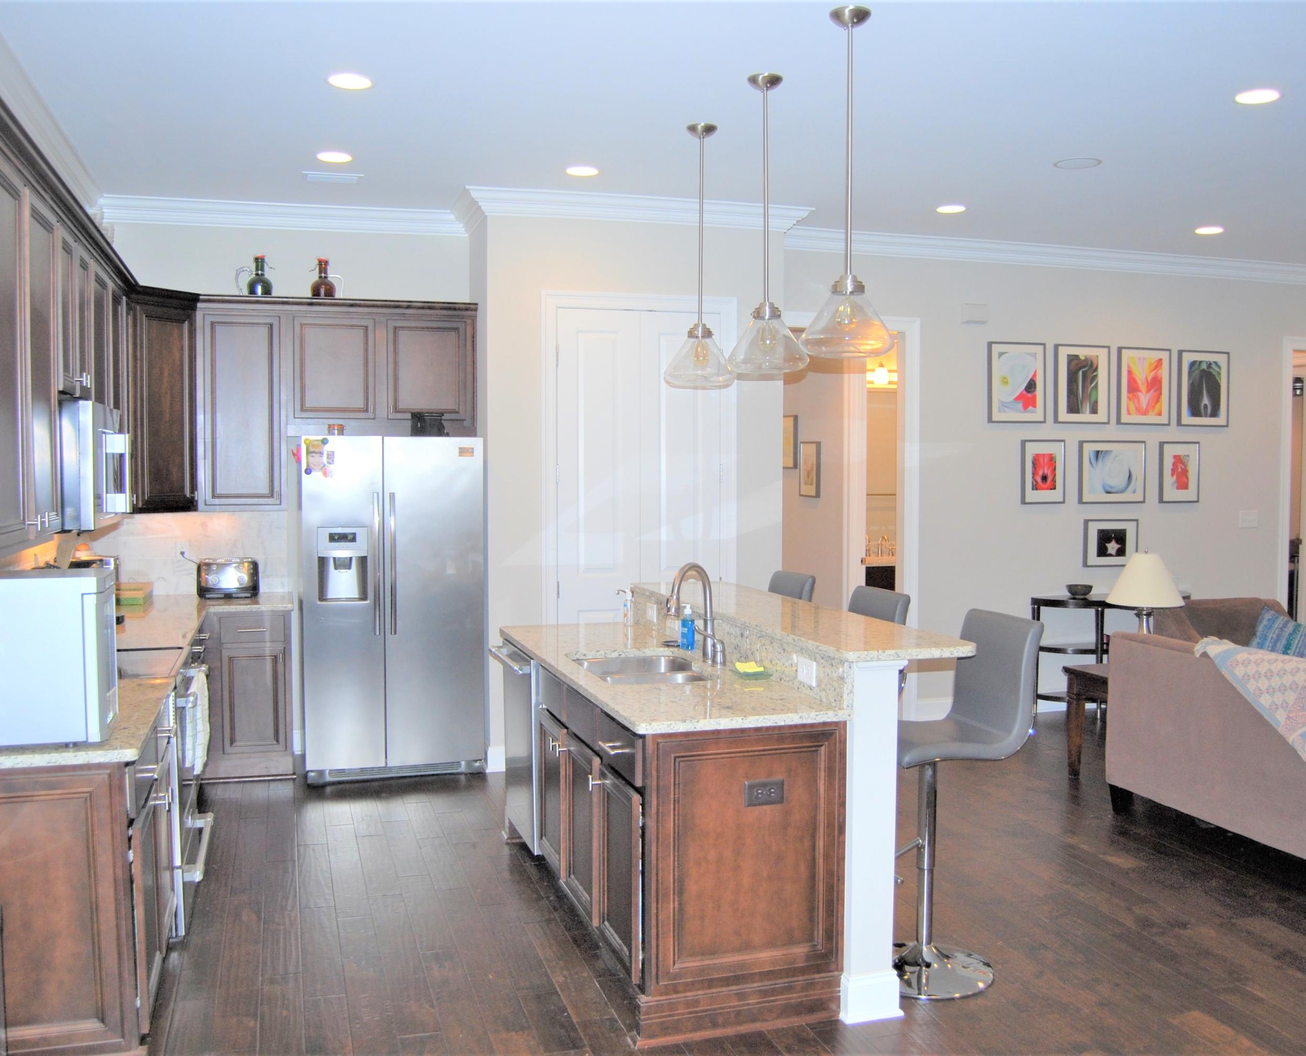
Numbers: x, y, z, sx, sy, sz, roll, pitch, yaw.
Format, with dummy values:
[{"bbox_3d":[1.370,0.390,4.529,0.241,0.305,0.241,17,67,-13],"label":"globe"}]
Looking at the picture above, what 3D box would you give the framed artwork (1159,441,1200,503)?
[{"bbox_3d":[3.605,-0.377,8.102,0.318,0.416,0.032,-1,3,-18],"label":"framed artwork"}]

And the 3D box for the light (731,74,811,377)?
[{"bbox_3d":[0.427,-1.130,4.434,0.305,1.085,0.305,0,2,0],"label":"light"}]

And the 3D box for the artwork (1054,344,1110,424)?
[{"bbox_3d":[2.788,-0.929,7.689,0.432,0.510,0.028,-1,3,-17],"label":"artwork"}]

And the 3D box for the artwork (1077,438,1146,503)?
[{"bbox_3d":[3.079,-0.372,7.932,0.521,0.425,0.032,-1,3,-18],"label":"artwork"}]

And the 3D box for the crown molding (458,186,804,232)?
[{"bbox_3d":[-0.045,-1.677,6.265,1.920,0.117,0.140,-1,3,-17],"label":"crown molding"}]

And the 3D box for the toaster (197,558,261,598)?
[{"bbox_3d":[-2.244,0.265,6.259,0.300,0.205,0.260,0,3,-11],"label":"toaster"}]

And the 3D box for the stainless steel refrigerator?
[{"bbox_3d":[-1.400,0.402,6.332,0.912,1.762,0.730,-1,3,-17],"label":"stainless steel refrigerator"}]

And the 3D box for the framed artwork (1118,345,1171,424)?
[{"bbox_3d":[3.253,-0.931,7.841,0.429,0.513,0.028,-1,3,-17],"label":"framed artwork"}]

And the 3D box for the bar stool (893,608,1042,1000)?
[{"bbox_3d":[0.877,0.845,3.725,0.500,1.125,0.430,-1,2,-17],"label":"bar stool"}]

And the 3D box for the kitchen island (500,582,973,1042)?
[{"bbox_3d":[0.138,0.839,4.289,1.029,1.095,2.090,-1,3,-17],"label":"kitchen island"}]

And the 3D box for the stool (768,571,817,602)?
[{"bbox_3d":[0.427,0.773,5.192,0.470,1.137,0.390,-1,3,-22],"label":"stool"}]

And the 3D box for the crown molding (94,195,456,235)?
[{"bbox_3d":[-2.021,-1.705,6.484,2.010,0.130,0.110,-1,3,-15],"label":"crown molding"}]

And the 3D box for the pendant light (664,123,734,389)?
[{"bbox_3d":[0.204,-1.147,5.036,0.300,1.088,0.300,0,3,0],"label":"pendant light"}]

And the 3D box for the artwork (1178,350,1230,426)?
[{"bbox_3d":[3.719,-0.935,7.994,0.430,0.512,0.028,-1,3,-17],"label":"artwork"}]

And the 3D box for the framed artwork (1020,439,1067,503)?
[{"bbox_3d":[2.577,-0.362,7.789,0.325,0.425,0.030,-1,2,-17],"label":"framed artwork"}]

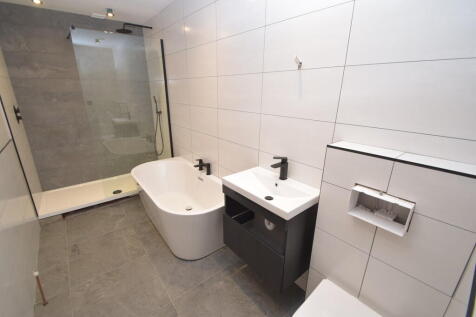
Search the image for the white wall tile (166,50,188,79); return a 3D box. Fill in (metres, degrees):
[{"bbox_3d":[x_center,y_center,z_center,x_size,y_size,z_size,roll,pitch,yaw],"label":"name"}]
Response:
[{"bbox_3d":[-0.777,-1.168,2.528,0.010,0.300,0.600,-15,25,-38],"label":"white wall tile"}]

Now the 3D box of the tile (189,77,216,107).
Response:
[{"bbox_3d":[-0.389,-0.730,2.198,0.011,0.304,0.597,-15,25,-38],"label":"tile"}]

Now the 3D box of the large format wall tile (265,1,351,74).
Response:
[{"bbox_3d":[0.390,-0.709,1.237,0.010,0.300,0.600,-15,25,-38],"label":"large format wall tile"}]

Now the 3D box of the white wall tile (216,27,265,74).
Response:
[{"bbox_3d":[0.002,-0.868,1.672,0.011,0.304,0.597,-15,25,-38],"label":"white wall tile"}]

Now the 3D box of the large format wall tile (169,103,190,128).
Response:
[{"bbox_3d":[-0.783,-0.601,2.725,0.010,0.300,0.600,-15,25,-38],"label":"large format wall tile"}]

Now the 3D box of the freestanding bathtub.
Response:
[{"bbox_3d":[-0.682,0.521,2.344,0.765,0.590,1.540,-15,25,-38],"label":"freestanding bathtub"}]

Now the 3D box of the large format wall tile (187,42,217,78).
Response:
[{"bbox_3d":[-0.387,-1.017,2.099,0.011,0.304,0.597,-15,25,-38],"label":"large format wall tile"}]

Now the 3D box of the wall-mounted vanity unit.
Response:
[{"bbox_3d":[0.227,0.475,1.532,0.383,0.601,0.601,-15,25,-38],"label":"wall-mounted vanity unit"}]

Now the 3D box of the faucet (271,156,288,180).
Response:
[{"bbox_3d":[0.298,0.091,1.462,0.162,0.174,0.050,-15,25,-38],"label":"faucet"}]

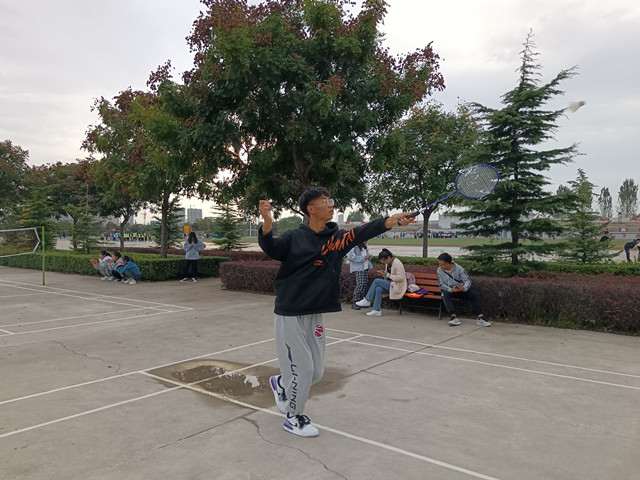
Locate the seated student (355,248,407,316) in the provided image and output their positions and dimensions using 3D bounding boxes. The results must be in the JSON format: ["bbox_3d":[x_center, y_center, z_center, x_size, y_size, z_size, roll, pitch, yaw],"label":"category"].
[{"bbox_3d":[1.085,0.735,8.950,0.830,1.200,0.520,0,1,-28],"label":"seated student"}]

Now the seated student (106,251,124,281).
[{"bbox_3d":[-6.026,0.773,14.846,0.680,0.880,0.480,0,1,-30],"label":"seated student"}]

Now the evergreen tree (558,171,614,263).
[{"bbox_3d":[7.978,-0.403,15.000,1.750,3.450,1.750,0,1,0],"label":"evergreen tree"}]

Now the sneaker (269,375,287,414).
[{"bbox_3d":[-0.279,1.157,3.750,0.120,0.290,0.110,-25,-6,7],"label":"sneaker"}]

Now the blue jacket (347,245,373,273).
[{"bbox_3d":[0.756,0.354,9.550,0.340,0.580,0.460,1,1,41],"label":"blue jacket"}]

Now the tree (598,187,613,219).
[{"bbox_3d":[82.928,-7.800,145.000,4.200,16.500,4.200,0,0,0],"label":"tree"}]

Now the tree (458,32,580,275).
[{"bbox_3d":[3.976,-1.381,10.000,2.400,5.450,2.400,0,1,0],"label":"tree"}]

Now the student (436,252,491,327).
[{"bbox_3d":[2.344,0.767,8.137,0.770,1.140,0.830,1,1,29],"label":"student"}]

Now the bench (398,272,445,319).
[{"bbox_3d":[1.913,0.948,8.858,1.580,0.770,0.620,1,1,38],"label":"bench"}]

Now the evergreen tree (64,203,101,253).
[{"bbox_3d":[-10.143,-0.278,21.500,1.750,2.850,1.750,0,1,0],"label":"evergreen tree"}]

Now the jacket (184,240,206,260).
[{"bbox_3d":[-3.816,0.280,15.300,0.660,0.610,0.380,0,1,-3],"label":"jacket"}]

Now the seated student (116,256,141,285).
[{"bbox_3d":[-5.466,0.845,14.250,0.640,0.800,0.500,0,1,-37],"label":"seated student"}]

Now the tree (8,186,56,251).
[{"bbox_3d":[-14.348,-0.762,25.000,2.350,3.700,2.350,0,1,0],"label":"tree"}]

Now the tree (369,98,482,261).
[{"bbox_3d":[3.467,-1.635,16.486,3.800,5.820,3.800,0,0,0],"label":"tree"}]

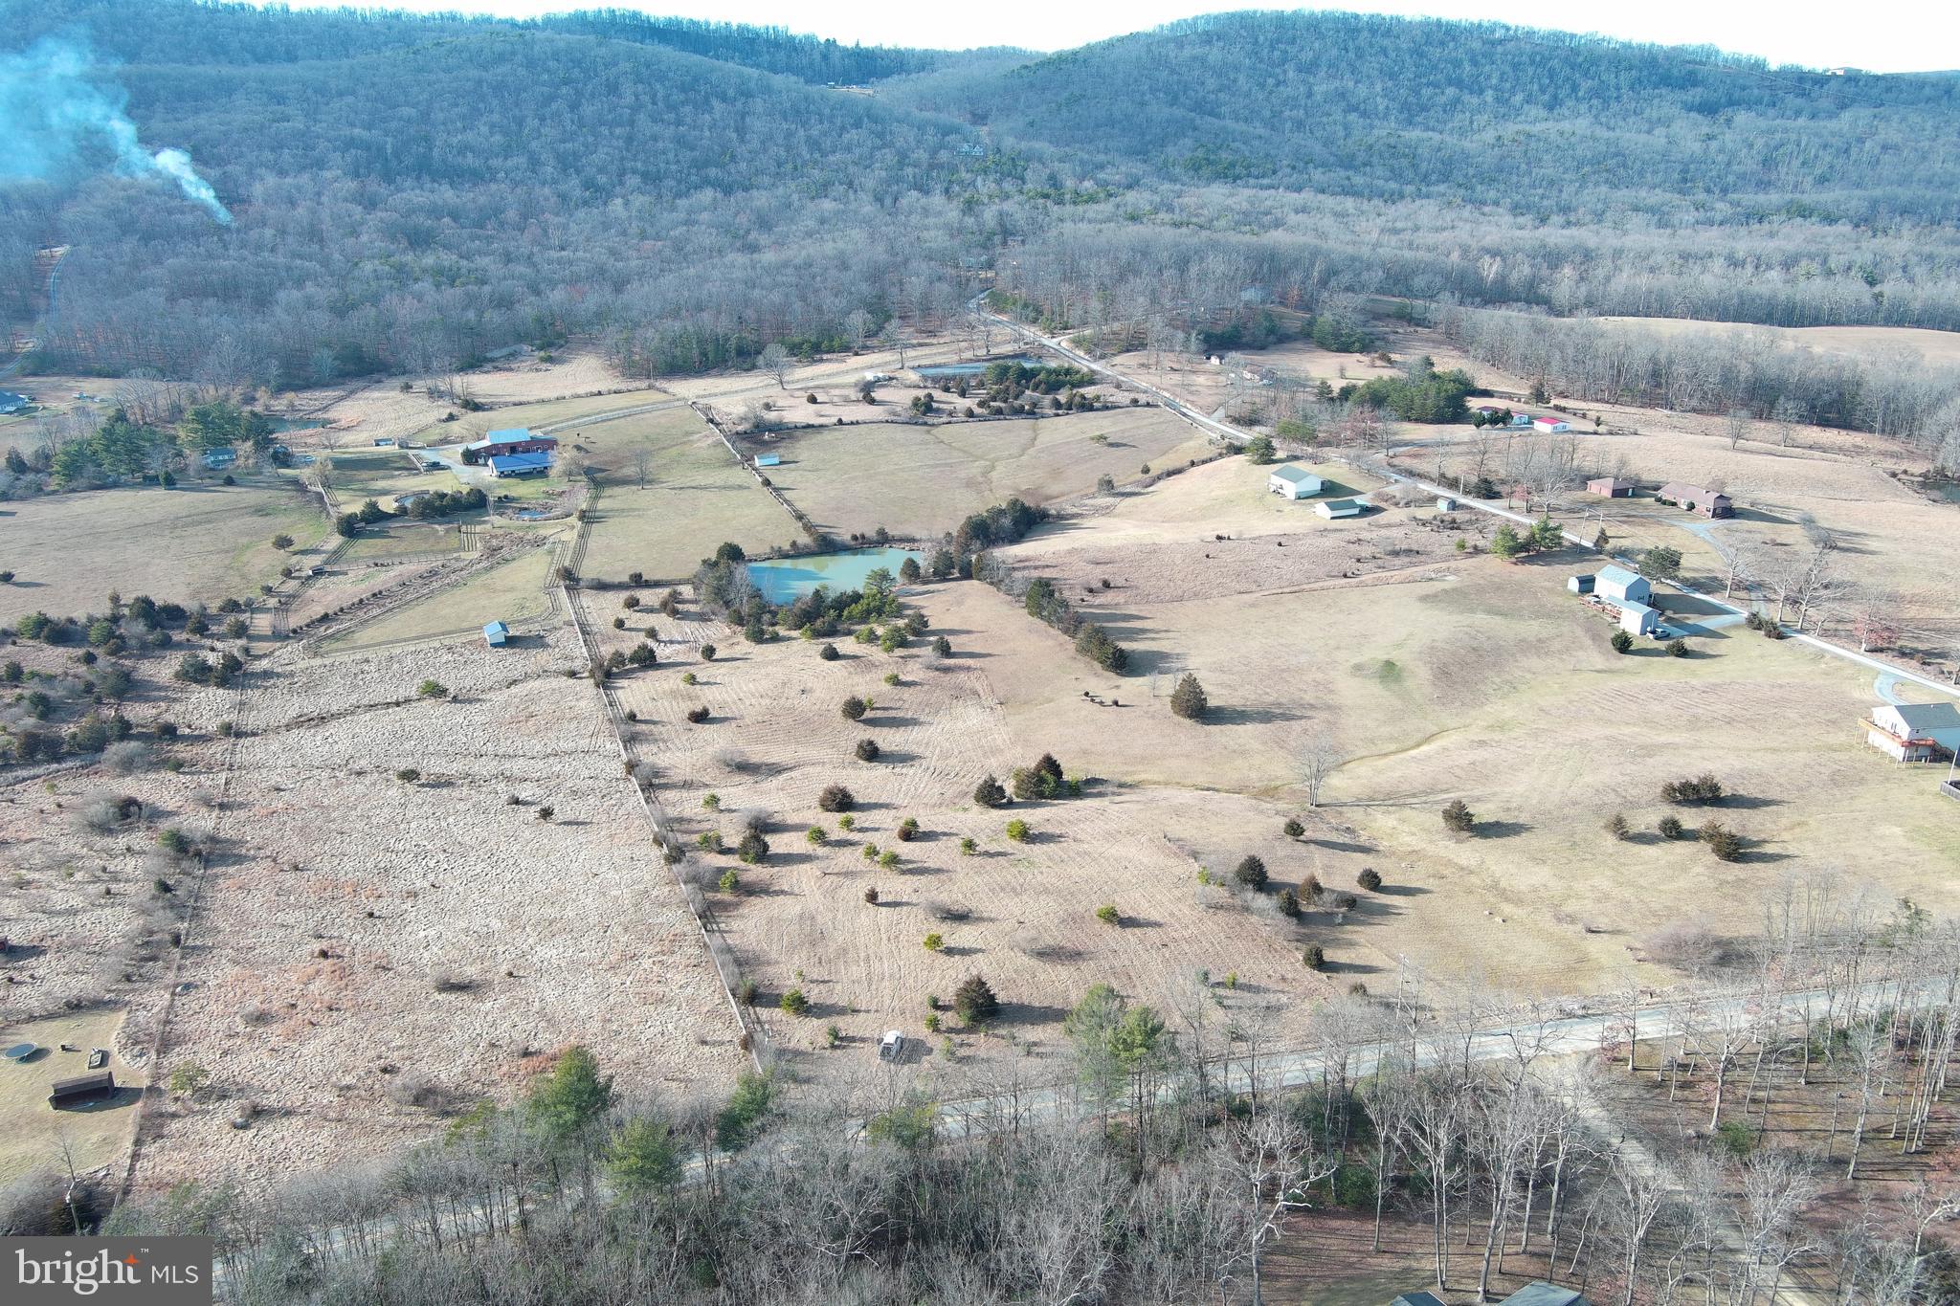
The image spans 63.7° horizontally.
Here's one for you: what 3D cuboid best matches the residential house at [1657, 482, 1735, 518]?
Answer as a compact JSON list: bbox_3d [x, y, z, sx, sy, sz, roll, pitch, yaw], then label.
[{"bbox_3d":[213.730,-46.070,471.260,9.860,6.600,17.840,-14,24,-33],"label":"residential house"}]

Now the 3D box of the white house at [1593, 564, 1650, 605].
[{"bbox_3d":[163.690,-17.080,401.920,7.320,7.870,12.010,-5,19,-16],"label":"white house"}]

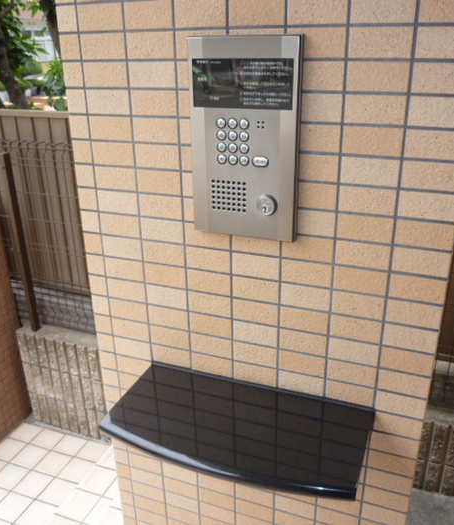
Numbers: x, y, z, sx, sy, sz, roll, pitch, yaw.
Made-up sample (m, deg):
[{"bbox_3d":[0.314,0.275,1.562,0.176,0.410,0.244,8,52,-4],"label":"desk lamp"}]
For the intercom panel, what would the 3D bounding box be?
[{"bbox_3d":[0.031,-0.209,0.884,0.194,0.345,0.024,8,24,20],"label":"intercom panel"}]

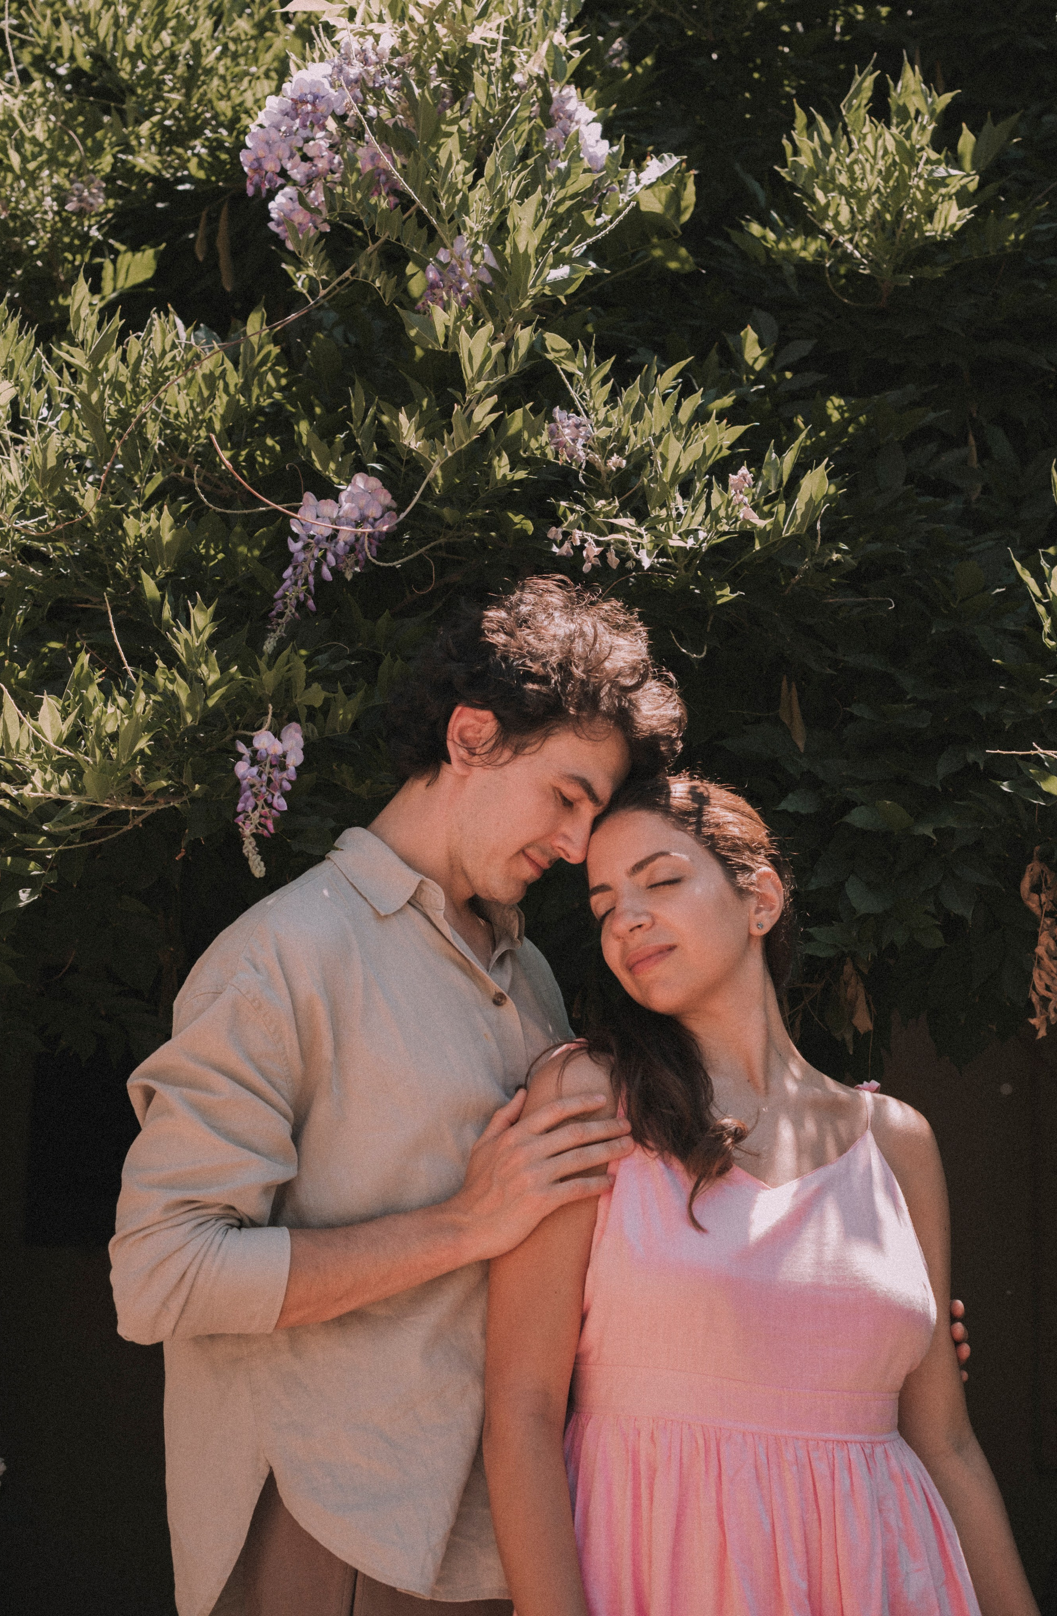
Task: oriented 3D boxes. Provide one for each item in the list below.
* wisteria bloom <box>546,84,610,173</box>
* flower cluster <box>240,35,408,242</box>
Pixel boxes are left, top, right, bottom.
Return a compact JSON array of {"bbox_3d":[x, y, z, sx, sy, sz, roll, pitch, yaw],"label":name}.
[{"bbox_3d":[0.054,-0.742,2.450,0.070,0.095,0.065,0,-2,0],"label":"wisteria bloom"},{"bbox_3d":[-0.223,-0.731,2.450,0.183,0.223,0.155,0,-2,0],"label":"flower cluster"}]

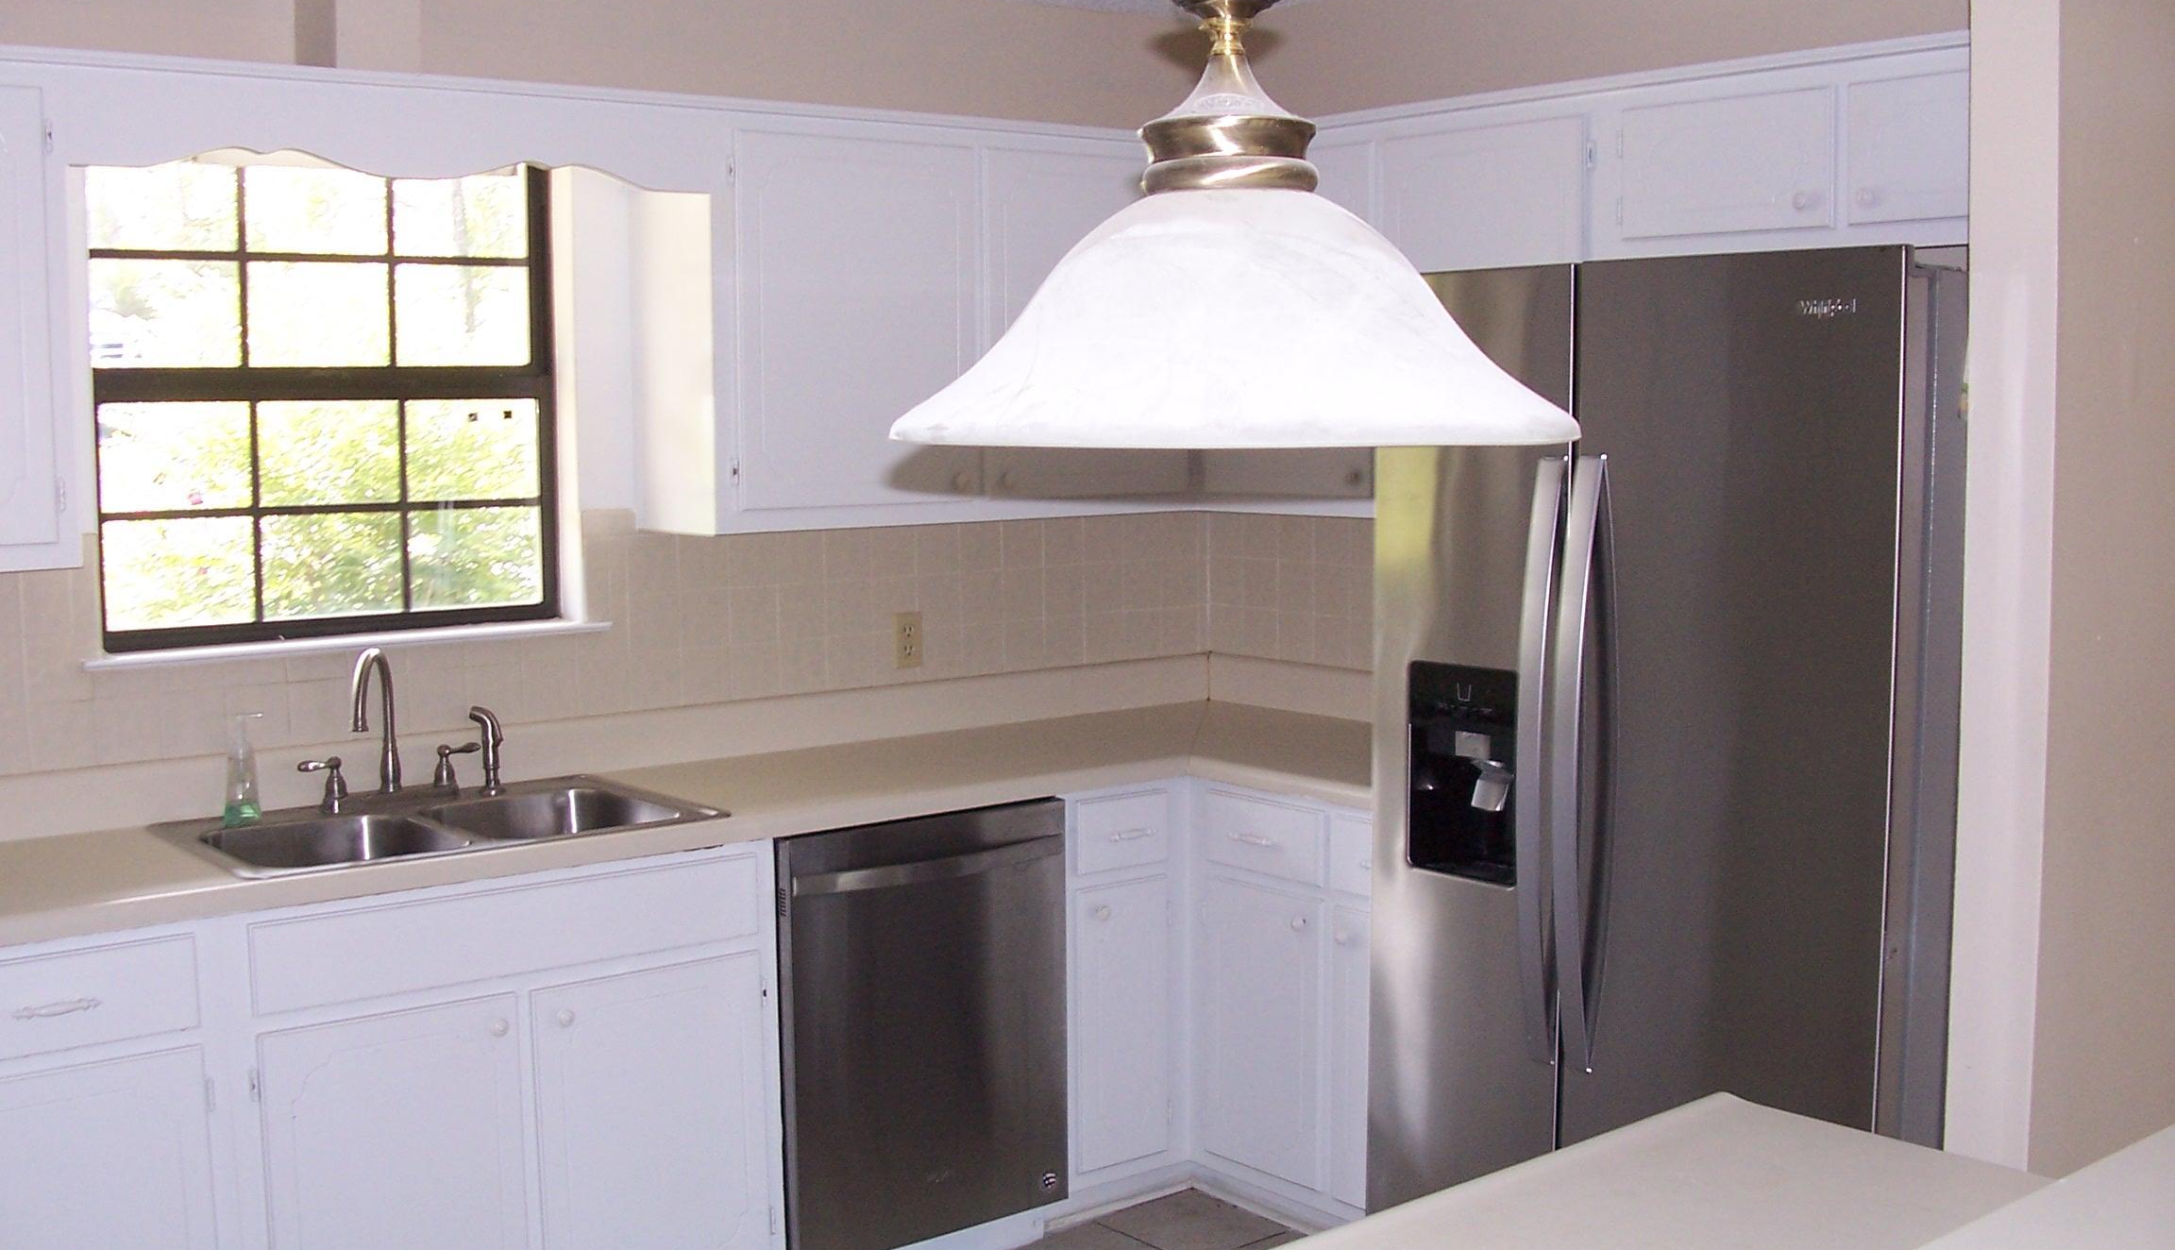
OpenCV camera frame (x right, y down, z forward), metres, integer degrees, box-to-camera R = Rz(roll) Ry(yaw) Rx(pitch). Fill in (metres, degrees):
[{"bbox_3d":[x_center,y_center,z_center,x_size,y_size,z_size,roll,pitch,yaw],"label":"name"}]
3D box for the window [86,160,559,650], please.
[{"bbox_3d":[-1.349,-0.422,3.914,0.886,0.896,0.091,-5,7,-38],"label":"window"}]

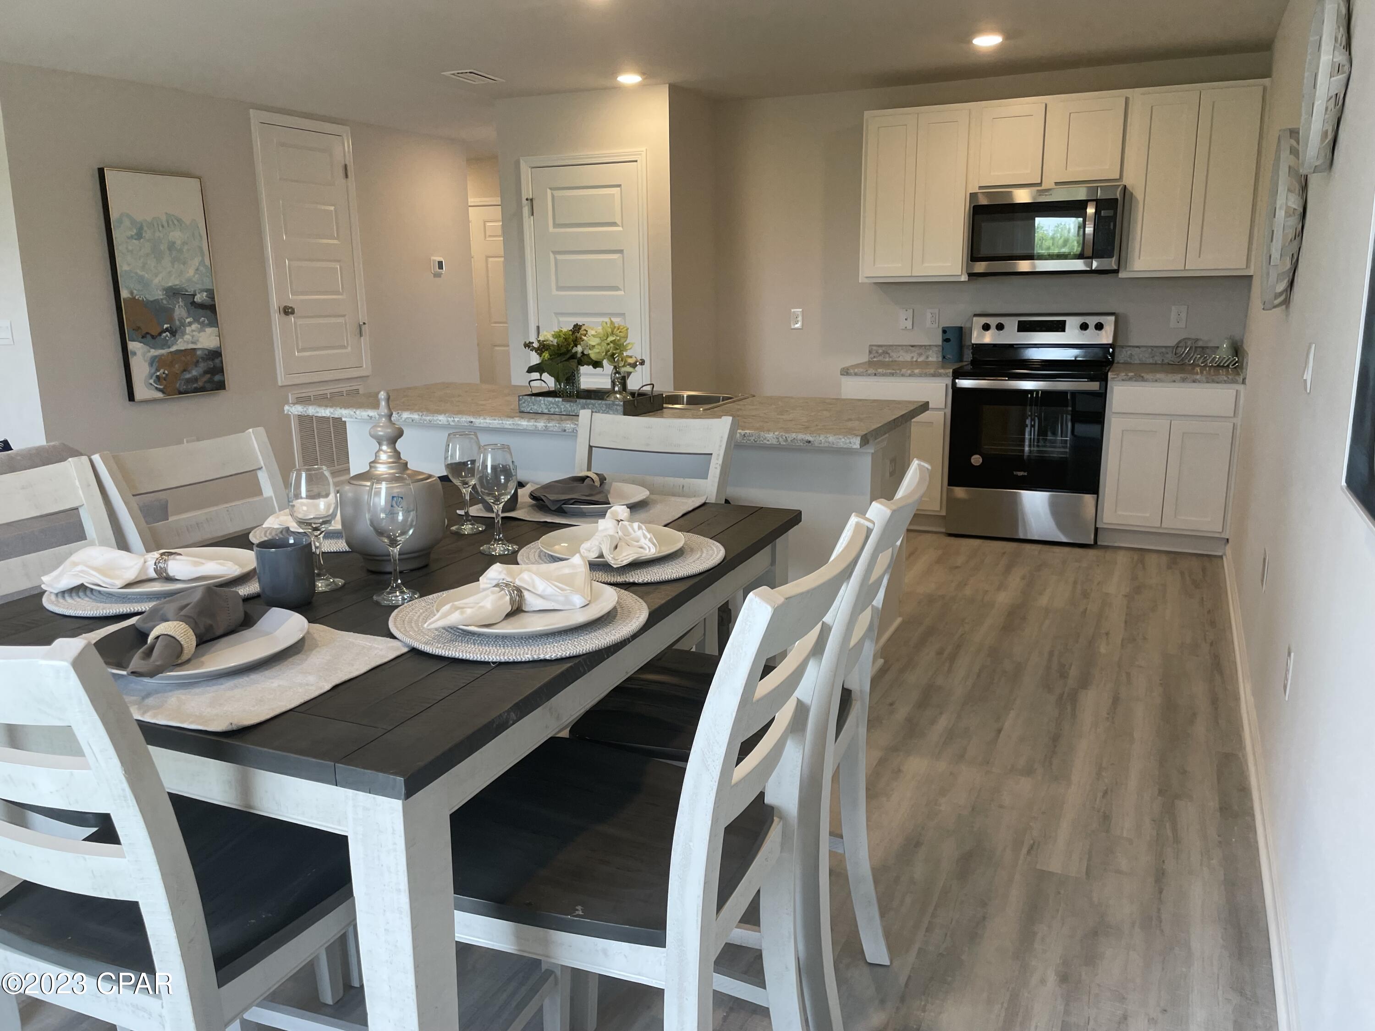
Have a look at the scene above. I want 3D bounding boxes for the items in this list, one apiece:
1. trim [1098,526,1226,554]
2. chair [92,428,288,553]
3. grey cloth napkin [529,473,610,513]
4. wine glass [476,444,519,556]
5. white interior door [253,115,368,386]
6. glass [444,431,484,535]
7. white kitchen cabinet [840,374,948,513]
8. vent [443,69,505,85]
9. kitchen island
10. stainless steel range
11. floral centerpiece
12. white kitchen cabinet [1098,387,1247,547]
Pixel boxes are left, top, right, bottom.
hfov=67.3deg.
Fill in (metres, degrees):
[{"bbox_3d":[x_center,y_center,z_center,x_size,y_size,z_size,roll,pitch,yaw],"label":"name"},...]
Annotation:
[{"bbox_3d":[2.428,0.130,5.315,0.595,0.102,0.020,5,14,23],"label":"trim"},{"bbox_3d":[-0.928,0.373,2.413,0.560,1.080,0.455,6,15,28],"label":"chair"},{"bbox_3d":[-0.258,-0.060,2.407,0.220,0.060,0.250,5,15,25],"label":"grey cloth napkin"},{"bbox_3d":[-0.375,-0.034,2.028,0.081,0.205,0.081,-1,13,0],"label":"wine glass"},{"bbox_3d":[-2.414,-1.701,6.694,0.050,1.630,0.800,5,15,25],"label":"white interior door"},{"bbox_3d":[-0.456,-0.070,2.109,0.078,0.200,0.078,4,14,22],"label":"glass"},{"bbox_3d":[1.246,-0.439,5.919,0.600,0.767,0.600,5,14,23],"label":"white kitchen cabinet"},{"bbox_3d":[-1.110,-2.269,5.364,0.200,0.020,0.340,5,15,25],"label":"vent"},{"bbox_3d":[-0.353,-0.024,4.413,2.525,0.914,0.994,5,14,24],"label":"kitchen island"},{"bbox_3d":[1.845,-0.472,5.563,0.760,1.190,0.680,5,15,25],"label":"stainless steel range"},{"bbox_3d":[-0.410,-0.595,4.054,0.480,0.360,0.250,5,15,25],"label":"floral centerpiece"},{"bbox_3d":[2.495,-0.337,5.386,0.603,0.767,0.600,5,14,23],"label":"white kitchen cabinet"}]

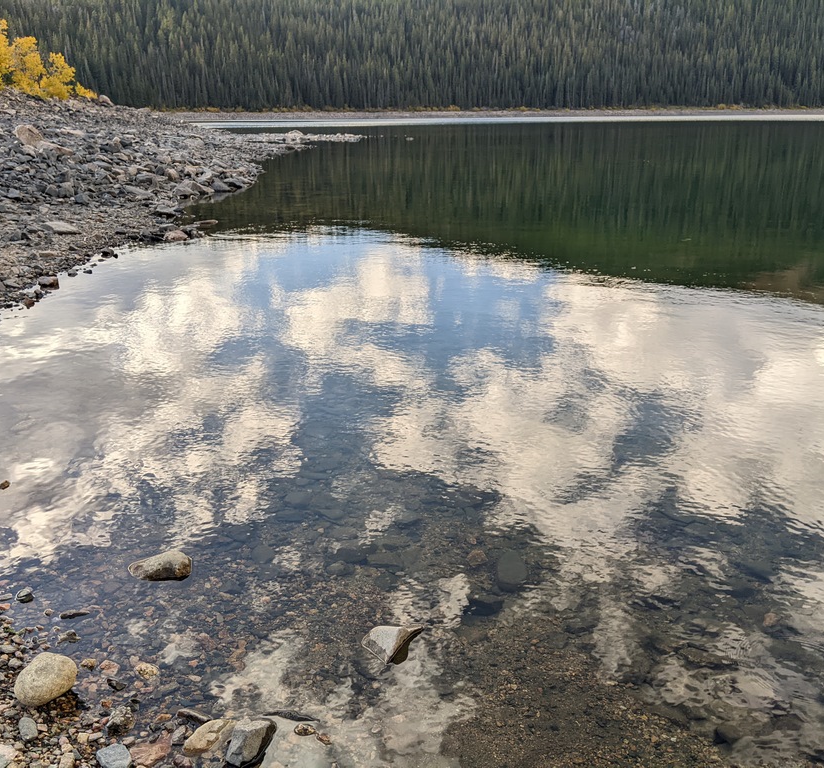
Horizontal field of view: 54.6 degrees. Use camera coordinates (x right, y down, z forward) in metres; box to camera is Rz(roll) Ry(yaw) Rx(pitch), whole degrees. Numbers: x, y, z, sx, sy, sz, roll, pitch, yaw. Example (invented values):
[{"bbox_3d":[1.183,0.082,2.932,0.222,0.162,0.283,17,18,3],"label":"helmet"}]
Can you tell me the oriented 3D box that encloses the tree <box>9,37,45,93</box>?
[{"bbox_3d":[-19.698,-16.317,40.917,1.750,3.100,1.750,0,19,0],"label":"tree"}]

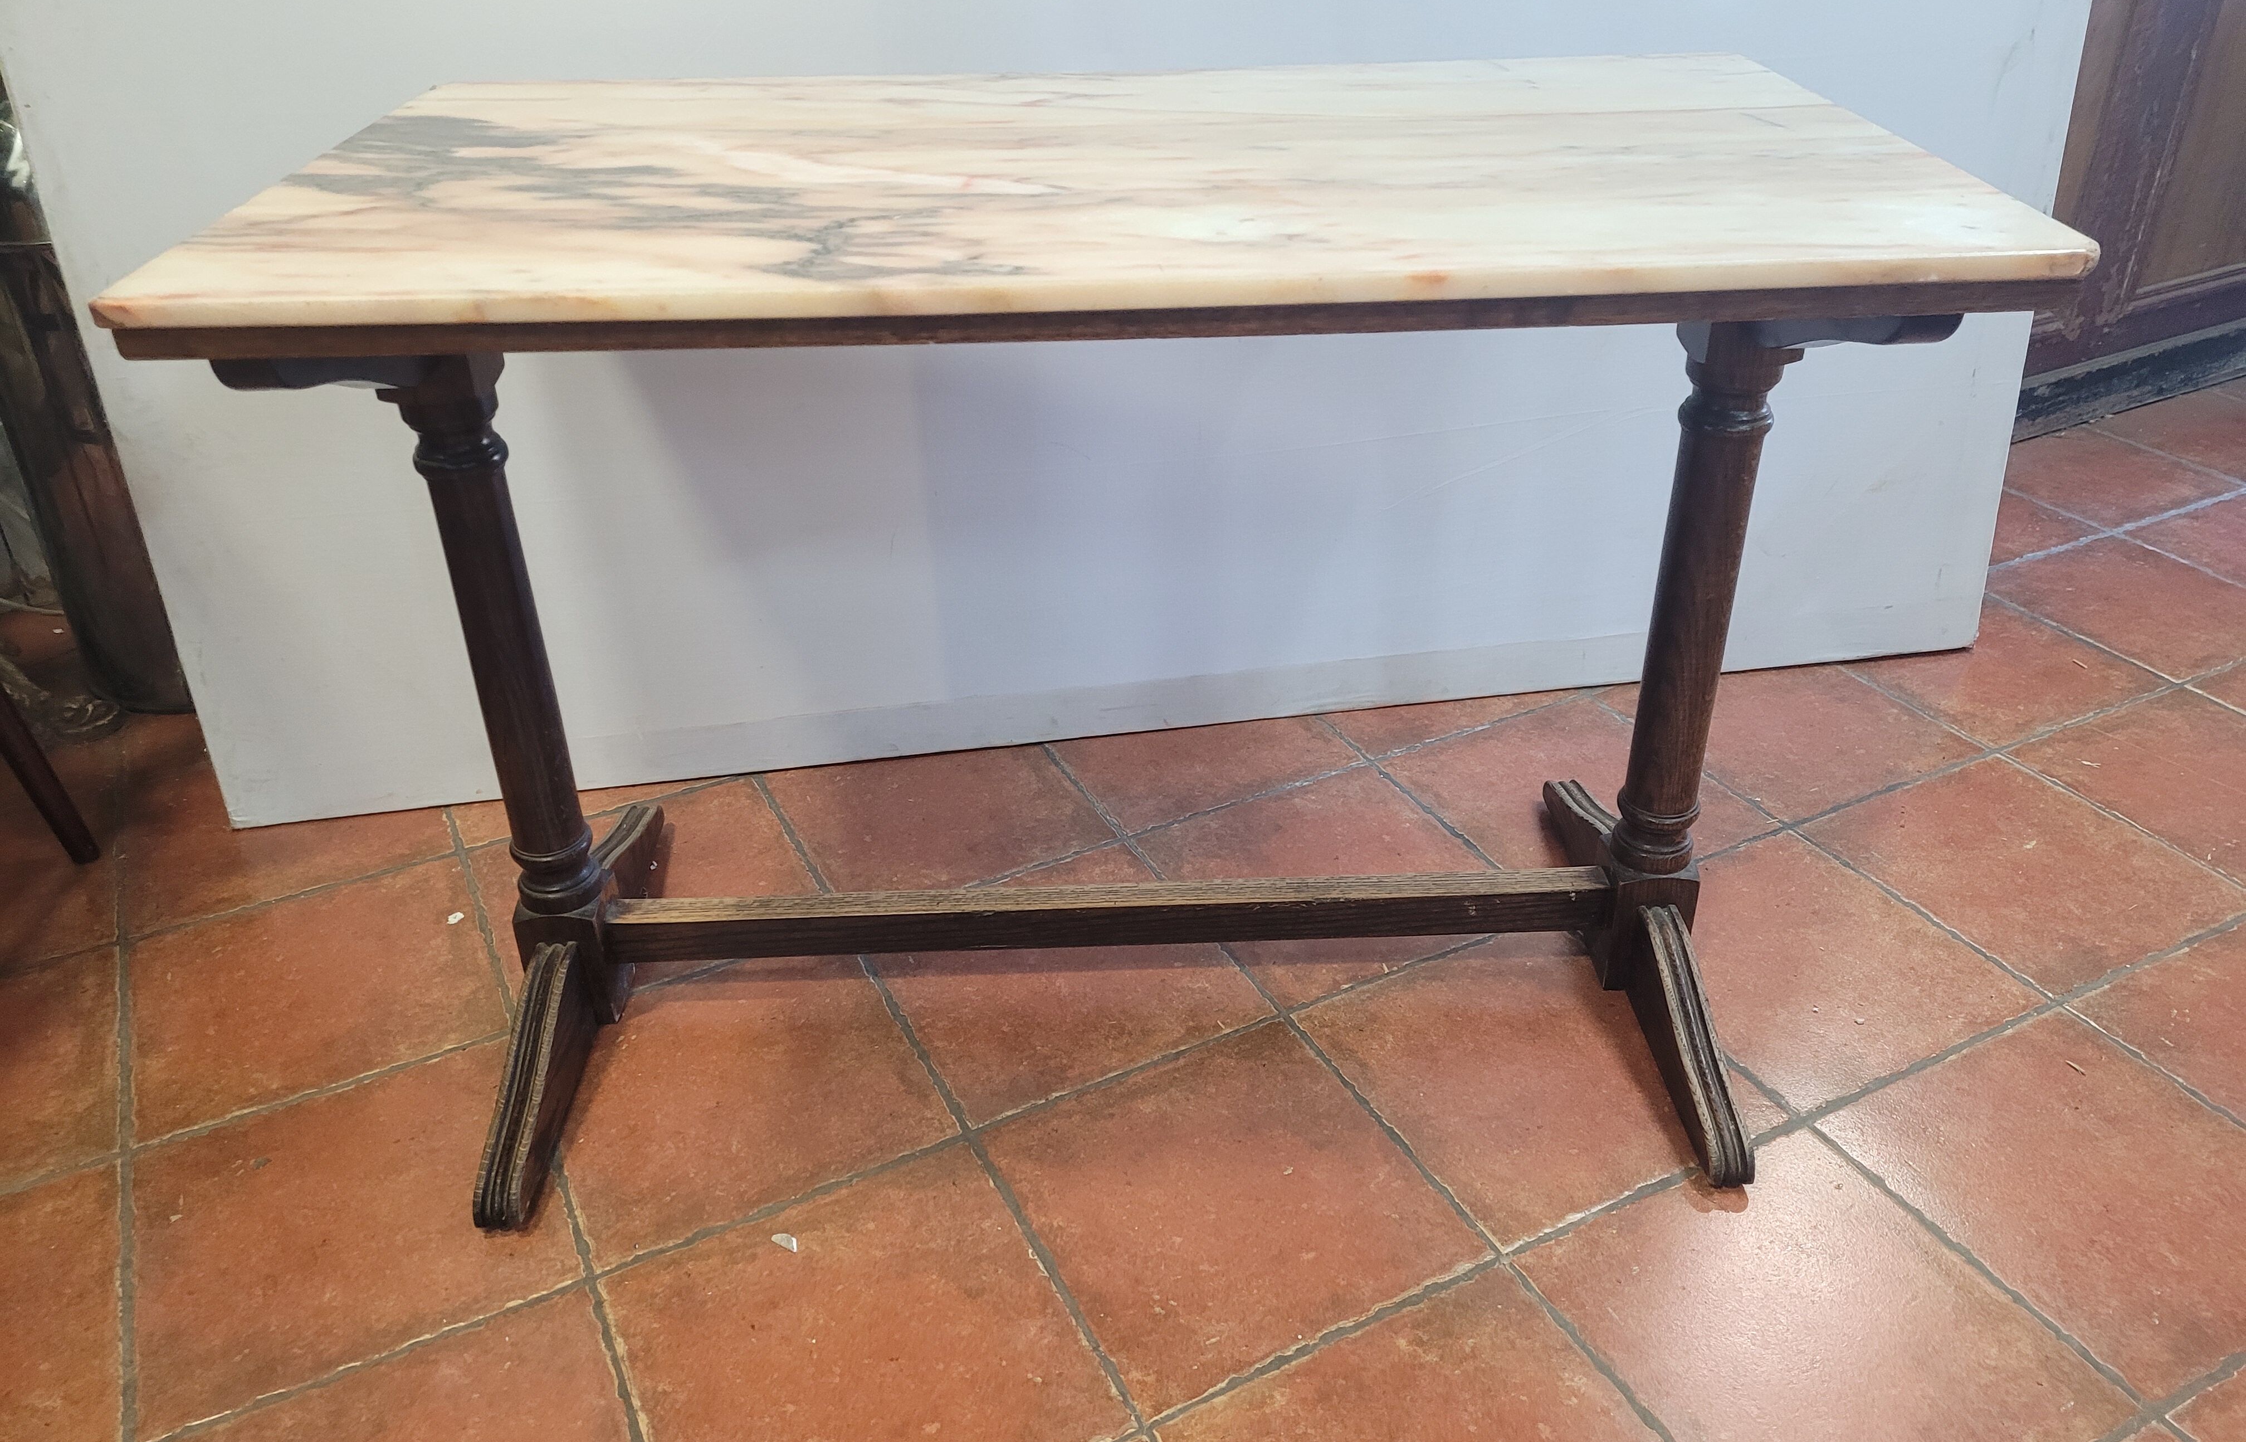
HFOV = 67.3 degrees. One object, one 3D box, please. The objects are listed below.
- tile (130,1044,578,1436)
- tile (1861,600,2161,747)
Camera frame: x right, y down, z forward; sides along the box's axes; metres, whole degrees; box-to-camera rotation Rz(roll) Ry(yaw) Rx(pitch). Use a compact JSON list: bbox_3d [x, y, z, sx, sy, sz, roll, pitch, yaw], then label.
[{"bbox_3d":[-0.615,0.396,1.343,0.302,0.013,0.302,-16,35,-23],"label":"tile"},{"bbox_3d":[1.046,-0.071,2.070,0.302,0.013,0.302,-16,35,-23],"label":"tile"}]

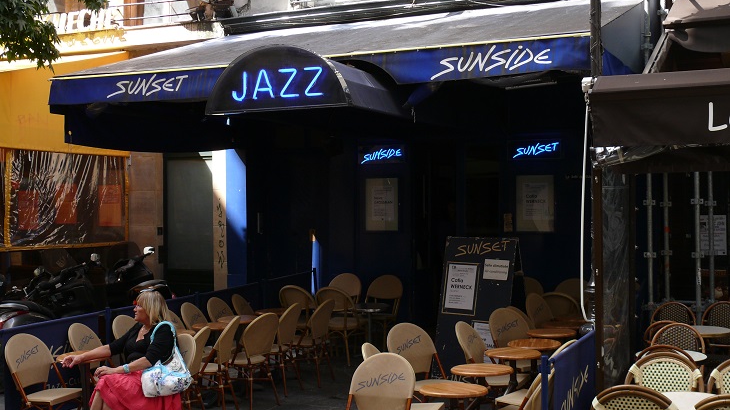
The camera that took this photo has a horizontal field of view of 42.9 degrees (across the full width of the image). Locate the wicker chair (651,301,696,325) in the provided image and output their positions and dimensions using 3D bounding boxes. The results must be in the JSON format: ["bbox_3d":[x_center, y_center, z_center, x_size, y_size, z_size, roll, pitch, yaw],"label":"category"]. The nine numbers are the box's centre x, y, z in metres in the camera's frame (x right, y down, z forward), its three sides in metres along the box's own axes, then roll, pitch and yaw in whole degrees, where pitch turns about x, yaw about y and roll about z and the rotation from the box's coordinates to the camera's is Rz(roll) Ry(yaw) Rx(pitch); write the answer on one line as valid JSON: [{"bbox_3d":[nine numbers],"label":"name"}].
[{"bbox_3d":[2.935,1.395,8.890,0.490,0.880,0.550,0,0,22],"label":"wicker chair"}]

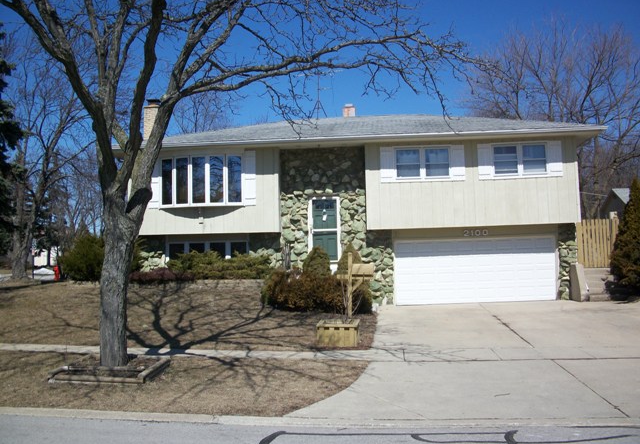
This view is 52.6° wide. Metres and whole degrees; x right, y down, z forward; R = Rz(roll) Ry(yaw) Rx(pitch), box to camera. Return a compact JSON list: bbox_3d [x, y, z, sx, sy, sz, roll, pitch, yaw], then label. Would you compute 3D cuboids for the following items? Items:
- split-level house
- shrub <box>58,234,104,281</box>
[{"bbox_3d":[1.235,-0.568,24.394,15.000,7.000,10.200,-2,-5,2],"label":"split-level house"},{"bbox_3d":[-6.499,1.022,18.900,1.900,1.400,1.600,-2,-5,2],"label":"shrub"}]

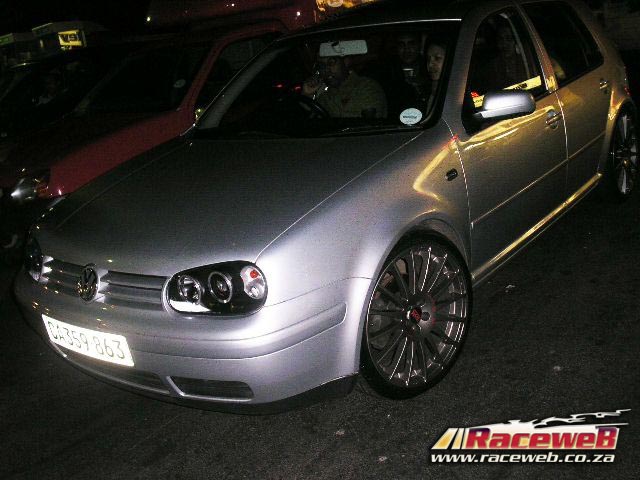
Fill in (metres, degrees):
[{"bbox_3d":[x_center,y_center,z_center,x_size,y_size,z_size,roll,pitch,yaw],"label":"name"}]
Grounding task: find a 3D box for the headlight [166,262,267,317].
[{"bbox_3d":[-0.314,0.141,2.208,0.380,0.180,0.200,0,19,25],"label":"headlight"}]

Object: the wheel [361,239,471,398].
[{"bbox_3d":[0.307,0.272,2.684,0.630,0.630,0.220,-20,21,-35],"label":"wheel"}]

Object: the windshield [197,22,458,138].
[{"bbox_3d":[0.016,-0.771,3.385,1.420,0.120,0.770,6,54,38],"label":"windshield"}]

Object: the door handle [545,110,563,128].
[{"bbox_3d":[1.150,-0.598,3.455,0.050,0.058,0.180,6,22,38],"label":"door handle"}]

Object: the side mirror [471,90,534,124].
[{"bbox_3d":[0.781,-0.561,2.978,0.220,0.145,0.150,6,22,38],"label":"side mirror"}]

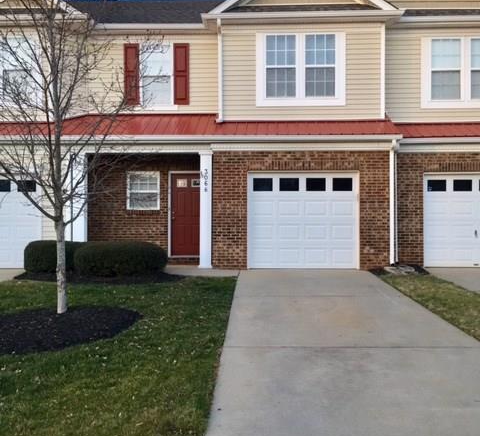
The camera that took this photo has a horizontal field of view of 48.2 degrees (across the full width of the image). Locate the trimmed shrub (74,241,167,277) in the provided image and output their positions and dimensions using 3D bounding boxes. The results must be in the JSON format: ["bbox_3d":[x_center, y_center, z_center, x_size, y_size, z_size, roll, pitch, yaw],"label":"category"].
[{"bbox_3d":[-2.500,0.820,11.250,1.930,0.700,1.150,0,1,3],"label":"trimmed shrub"}]

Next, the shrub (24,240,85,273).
[{"bbox_3d":[-3.960,0.810,11.750,1.450,0.680,1.100,0,1,3],"label":"shrub"}]

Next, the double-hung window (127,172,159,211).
[{"bbox_3d":[-2.390,-0.670,13.320,0.830,0.970,0.100,0,1,3],"label":"double-hung window"}]

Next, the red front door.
[{"bbox_3d":[-1.240,-0.085,13.270,0.950,2.060,0.080,0,1,3],"label":"red front door"}]

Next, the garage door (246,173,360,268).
[{"bbox_3d":[1.410,0.055,12.000,2.470,2.140,0.090,0,1,3],"label":"garage door"}]

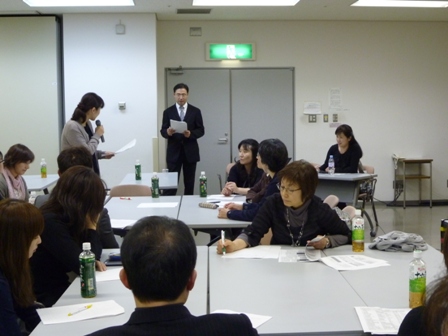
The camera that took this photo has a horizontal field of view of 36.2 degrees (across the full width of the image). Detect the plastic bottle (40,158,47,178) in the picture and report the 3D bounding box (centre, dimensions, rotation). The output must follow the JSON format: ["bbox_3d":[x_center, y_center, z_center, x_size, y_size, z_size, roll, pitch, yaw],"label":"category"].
[{"bbox_3d":[-1.996,0.006,7.603,0.065,0.213,0.065,0,5,0],"label":"plastic bottle"}]

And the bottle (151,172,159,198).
[{"bbox_3d":[-0.581,0.147,5.819,0.062,0.213,0.062,0,5,0],"label":"bottle"}]

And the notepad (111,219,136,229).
[{"bbox_3d":[-0.685,0.364,4.520,0.230,0.004,0.300,0,5,0],"label":"notepad"}]

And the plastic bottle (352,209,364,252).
[{"bbox_3d":[0.692,0.320,3.530,0.066,0.217,0.066,-1,5,0],"label":"plastic bottle"}]

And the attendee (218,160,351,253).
[{"bbox_3d":[0.341,0.533,3.800,0.700,1.180,0.760,1,5,13],"label":"attendee"}]

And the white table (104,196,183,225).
[{"bbox_3d":[-0.650,0.656,5.220,0.600,0.700,1.480,-1,5,-2],"label":"white table"}]

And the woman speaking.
[{"bbox_3d":[-1.190,0.143,6.050,0.430,1.600,0.440,0,5,7],"label":"woman speaking"}]

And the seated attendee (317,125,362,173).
[{"bbox_3d":[1.350,0.133,8.050,0.540,1.270,0.740,2,5,27],"label":"seated attendee"}]

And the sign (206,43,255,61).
[{"bbox_3d":[0.097,-1.708,10.050,0.715,0.265,0.090,-1,5,-3],"label":"sign"}]

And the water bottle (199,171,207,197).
[{"bbox_3d":[-0.176,0.143,5.883,0.062,0.213,0.062,0,5,0],"label":"water bottle"}]

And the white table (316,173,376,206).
[{"bbox_3d":[0.920,0.431,7.850,1.450,0.700,0.600,2,5,28],"label":"white table"}]

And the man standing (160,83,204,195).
[{"bbox_3d":[-0.514,-0.145,8.500,0.540,1.770,0.360,-1,5,-2],"label":"man standing"}]

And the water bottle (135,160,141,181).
[{"bbox_3d":[-0.920,0.028,7.347,0.062,0.213,0.062,0,5,0],"label":"water bottle"}]

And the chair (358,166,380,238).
[{"bbox_3d":[1.630,0.350,8.280,0.460,0.780,0.500,2,5,27],"label":"chair"}]

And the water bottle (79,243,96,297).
[{"bbox_3d":[-0.533,0.402,2.690,0.062,0.213,0.062,0,5,0],"label":"water bottle"}]

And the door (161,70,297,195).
[{"bbox_3d":[0.094,-0.447,10.250,1.920,2.080,0.090,-1,5,-1],"label":"door"}]

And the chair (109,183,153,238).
[{"bbox_3d":[-0.860,0.537,6.220,0.450,0.780,0.480,-1,5,-1],"label":"chair"}]

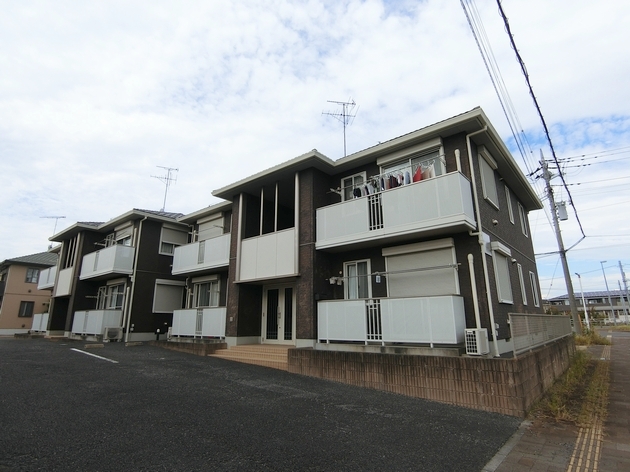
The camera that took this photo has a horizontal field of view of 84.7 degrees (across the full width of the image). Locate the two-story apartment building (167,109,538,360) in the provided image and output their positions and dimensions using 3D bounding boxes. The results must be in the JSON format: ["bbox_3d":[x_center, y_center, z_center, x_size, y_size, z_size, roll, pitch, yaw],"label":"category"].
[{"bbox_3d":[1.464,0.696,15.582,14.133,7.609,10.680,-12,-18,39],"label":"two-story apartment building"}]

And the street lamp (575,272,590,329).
[{"bbox_3d":[20.304,5.219,26.149,0.600,4.817,0.300,-12,-18,39],"label":"street lamp"}]

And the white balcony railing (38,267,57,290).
[{"bbox_3d":[-16.538,2.761,22.023,4.138,1.210,0.917,-12,-18,39],"label":"white balcony railing"}]

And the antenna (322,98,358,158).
[{"bbox_3d":[1.358,-5.097,17.465,1.750,4.094,1.600,1,-14,-7],"label":"antenna"}]

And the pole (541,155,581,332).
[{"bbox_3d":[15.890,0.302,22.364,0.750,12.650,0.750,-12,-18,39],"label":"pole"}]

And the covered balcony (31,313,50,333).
[{"bbox_3d":[-16.366,5.349,21.219,3.694,1.050,0.854,-12,-18,39],"label":"covered balcony"}]

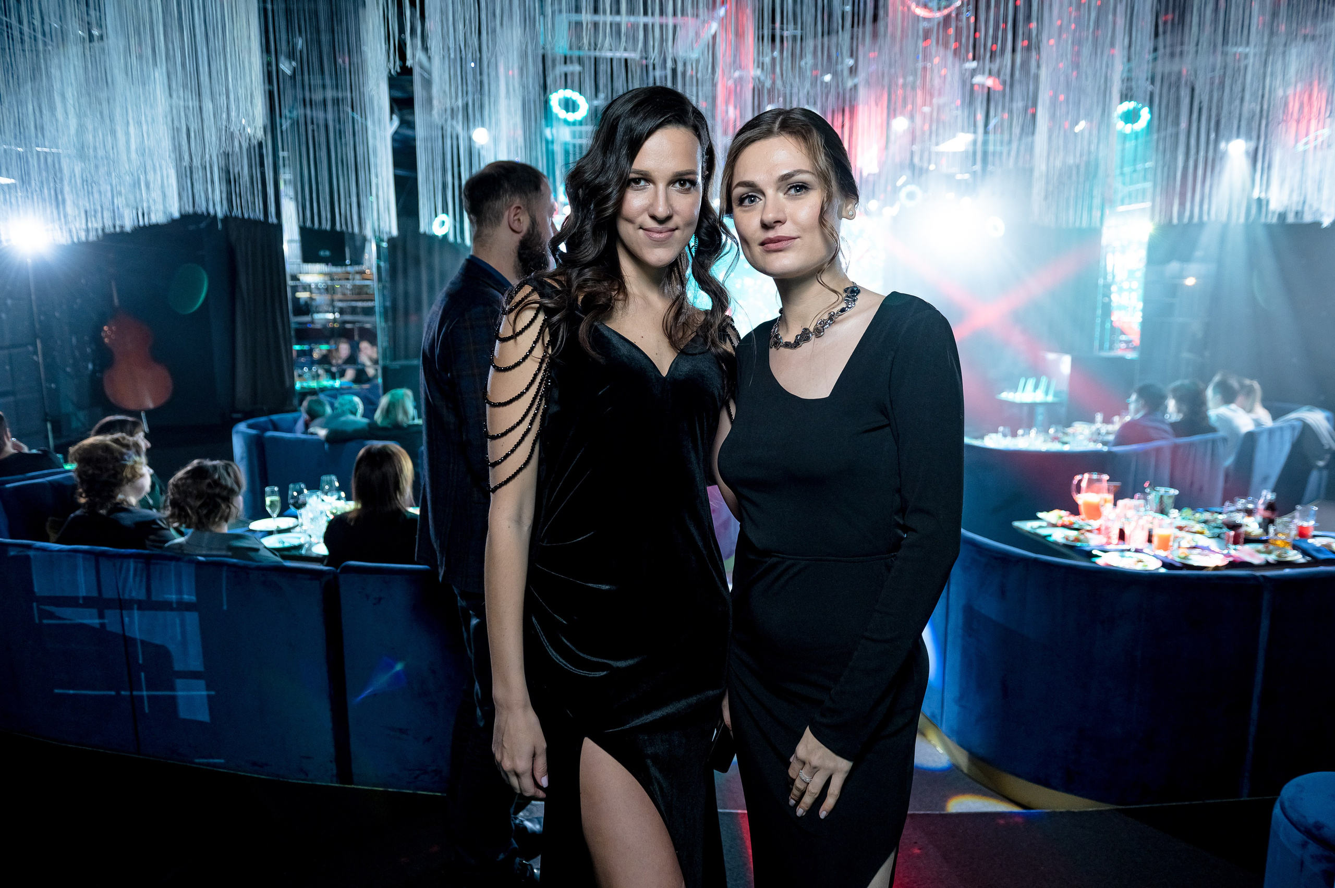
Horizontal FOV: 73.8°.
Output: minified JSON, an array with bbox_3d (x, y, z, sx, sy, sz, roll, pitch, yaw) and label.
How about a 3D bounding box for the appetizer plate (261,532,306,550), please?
[{"bbox_3d":[-1.561,0.400,3.632,0.205,0.030,0.205,0,9,0],"label":"appetizer plate"}]

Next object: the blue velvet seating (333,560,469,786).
[{"bbox_3d":[-0.763,0.796,3.264,0.660,0.880,0.600,1,9,7],"label":"blue velvet seating"}]

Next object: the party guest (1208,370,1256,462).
[{"bbox_3d":[3.681,0.127,6.151,0.520,1.220,0.750,-8,12,-40],"label":"party guest"}]

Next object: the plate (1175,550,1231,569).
[{"bbox_3d":[1.963,0.428,3.261,0.210,0.030,0.210,0,9,0],"label":"plate"}]

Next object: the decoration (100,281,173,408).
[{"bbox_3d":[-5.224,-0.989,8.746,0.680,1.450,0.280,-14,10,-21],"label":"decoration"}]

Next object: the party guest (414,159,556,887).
[{"bbox_3d":[-0.398,0.216,2.241,0.420,1.800,0.520,-4,10,-23],"label":"party guest"}]

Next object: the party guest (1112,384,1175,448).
[{"bbox_3d":[2.882,0.205,5.706,0.520,1.200,0.750,-8,11,-38],"label":"party guest"}]

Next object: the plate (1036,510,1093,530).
[{"bbox_3d":[1.718,0.332,3.851,0.230,0.040,0.230,0,9,0],"label":"plate"}]

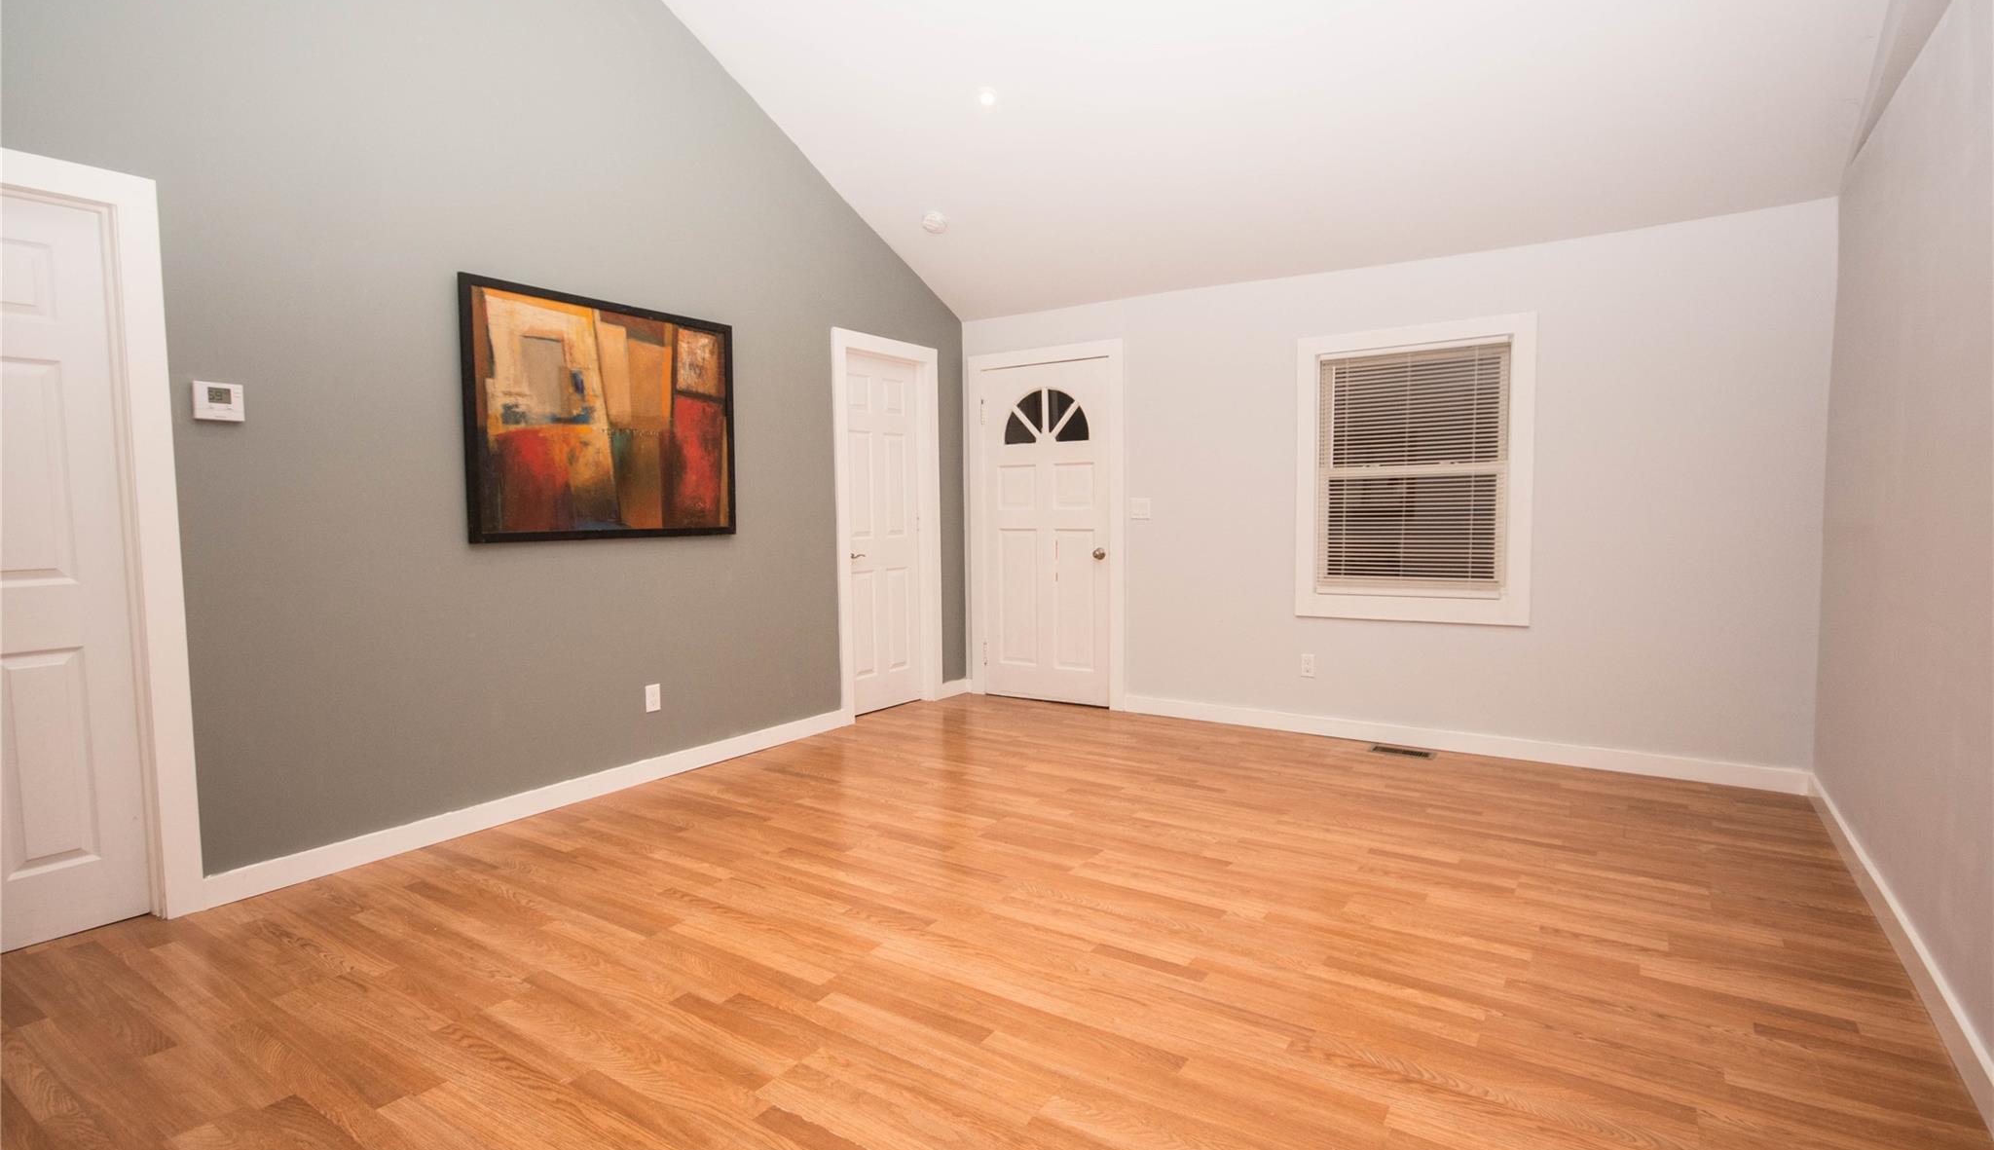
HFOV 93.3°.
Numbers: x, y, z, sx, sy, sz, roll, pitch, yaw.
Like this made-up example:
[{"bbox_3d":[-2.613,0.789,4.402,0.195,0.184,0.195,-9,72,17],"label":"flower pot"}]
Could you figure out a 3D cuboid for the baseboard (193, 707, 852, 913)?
[{"bbox_3d":[-1.642,0.879,4.019,0.018,0.096,2.773,2,5,35],"label":"baseboard"}]

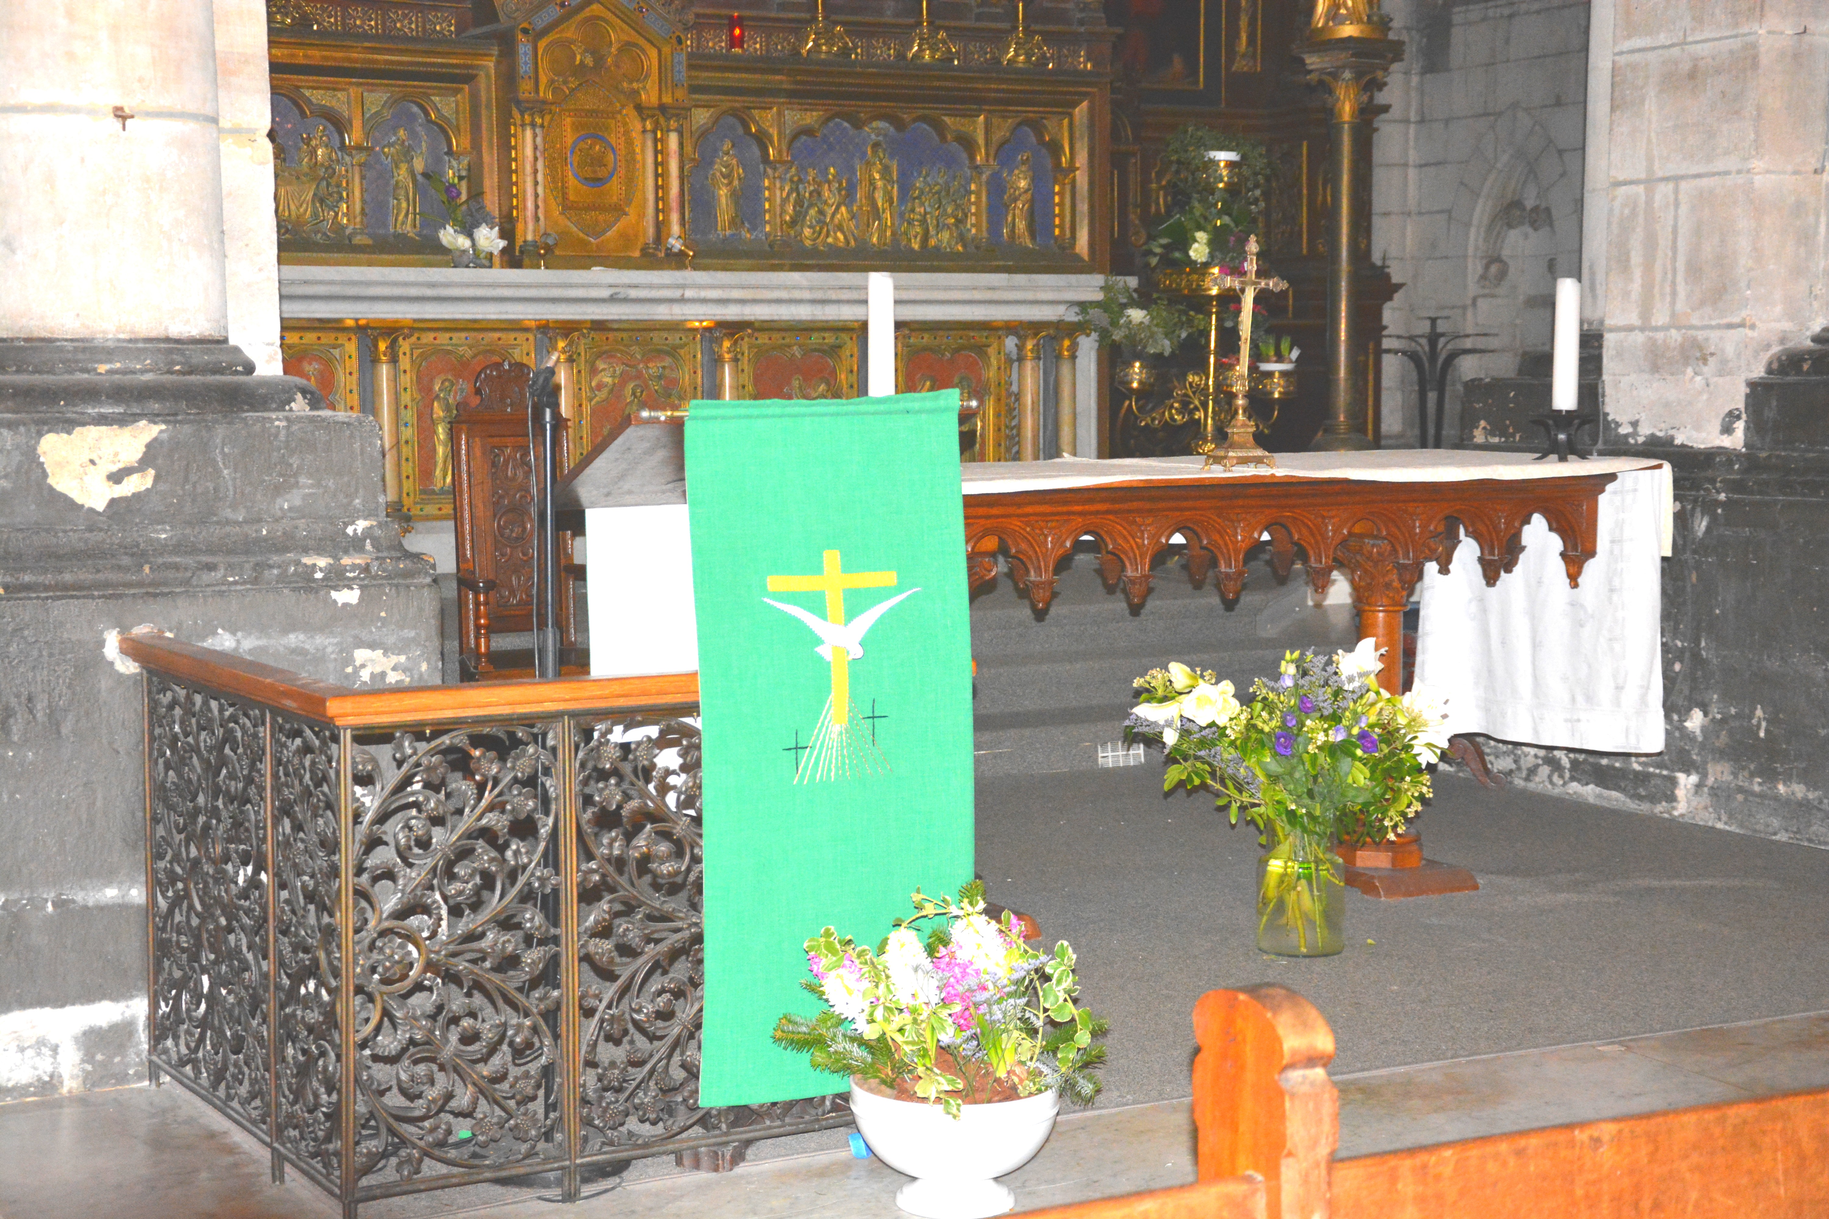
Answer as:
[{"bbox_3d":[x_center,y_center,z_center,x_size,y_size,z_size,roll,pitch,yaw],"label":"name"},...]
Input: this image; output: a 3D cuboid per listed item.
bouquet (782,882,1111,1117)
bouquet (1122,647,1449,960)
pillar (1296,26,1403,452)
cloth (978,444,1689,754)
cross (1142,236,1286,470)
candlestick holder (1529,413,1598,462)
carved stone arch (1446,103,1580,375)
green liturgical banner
[{"bbox_3d":[0.037,0.569,4.522,0.480,0.322,0.400,-1,5,-15],"label":"bouquet"},{"bbox_3d":[0.791,0.391,6.447,0.660,0.648,0.520,-1,5,-15],"label":"bouquet"},{"bbox_3d":[1.609,-1.389,11.348,0.310,1.659,0.310,-3,6,-29],"label":"pillar"},{"bbox_3d":[0.553,0.026,6.830,2.283,0.700,1.084,-3,6,-29],"label":"cloth"},{"bbox_3d":[0.725,-0.569,6.745,0.195,0.512,0.115,-3,6,-29],"label":"cross"},{"bbox_3d":[1.553,-0.421,7.282,0.150,0.122,0.150,-3,6,-29],"label":"candlestick holder"},{"bbox_3d":[2.252,-1.369,11.284,0.200,0.997,0.718,-3,6,-29],"label":"carved stone arch"},{"bbox_3d":[-0.127,0.211,4.684,0.474,1.072,0.050,-3,6,-29],"label":"green liturgical banner"}]

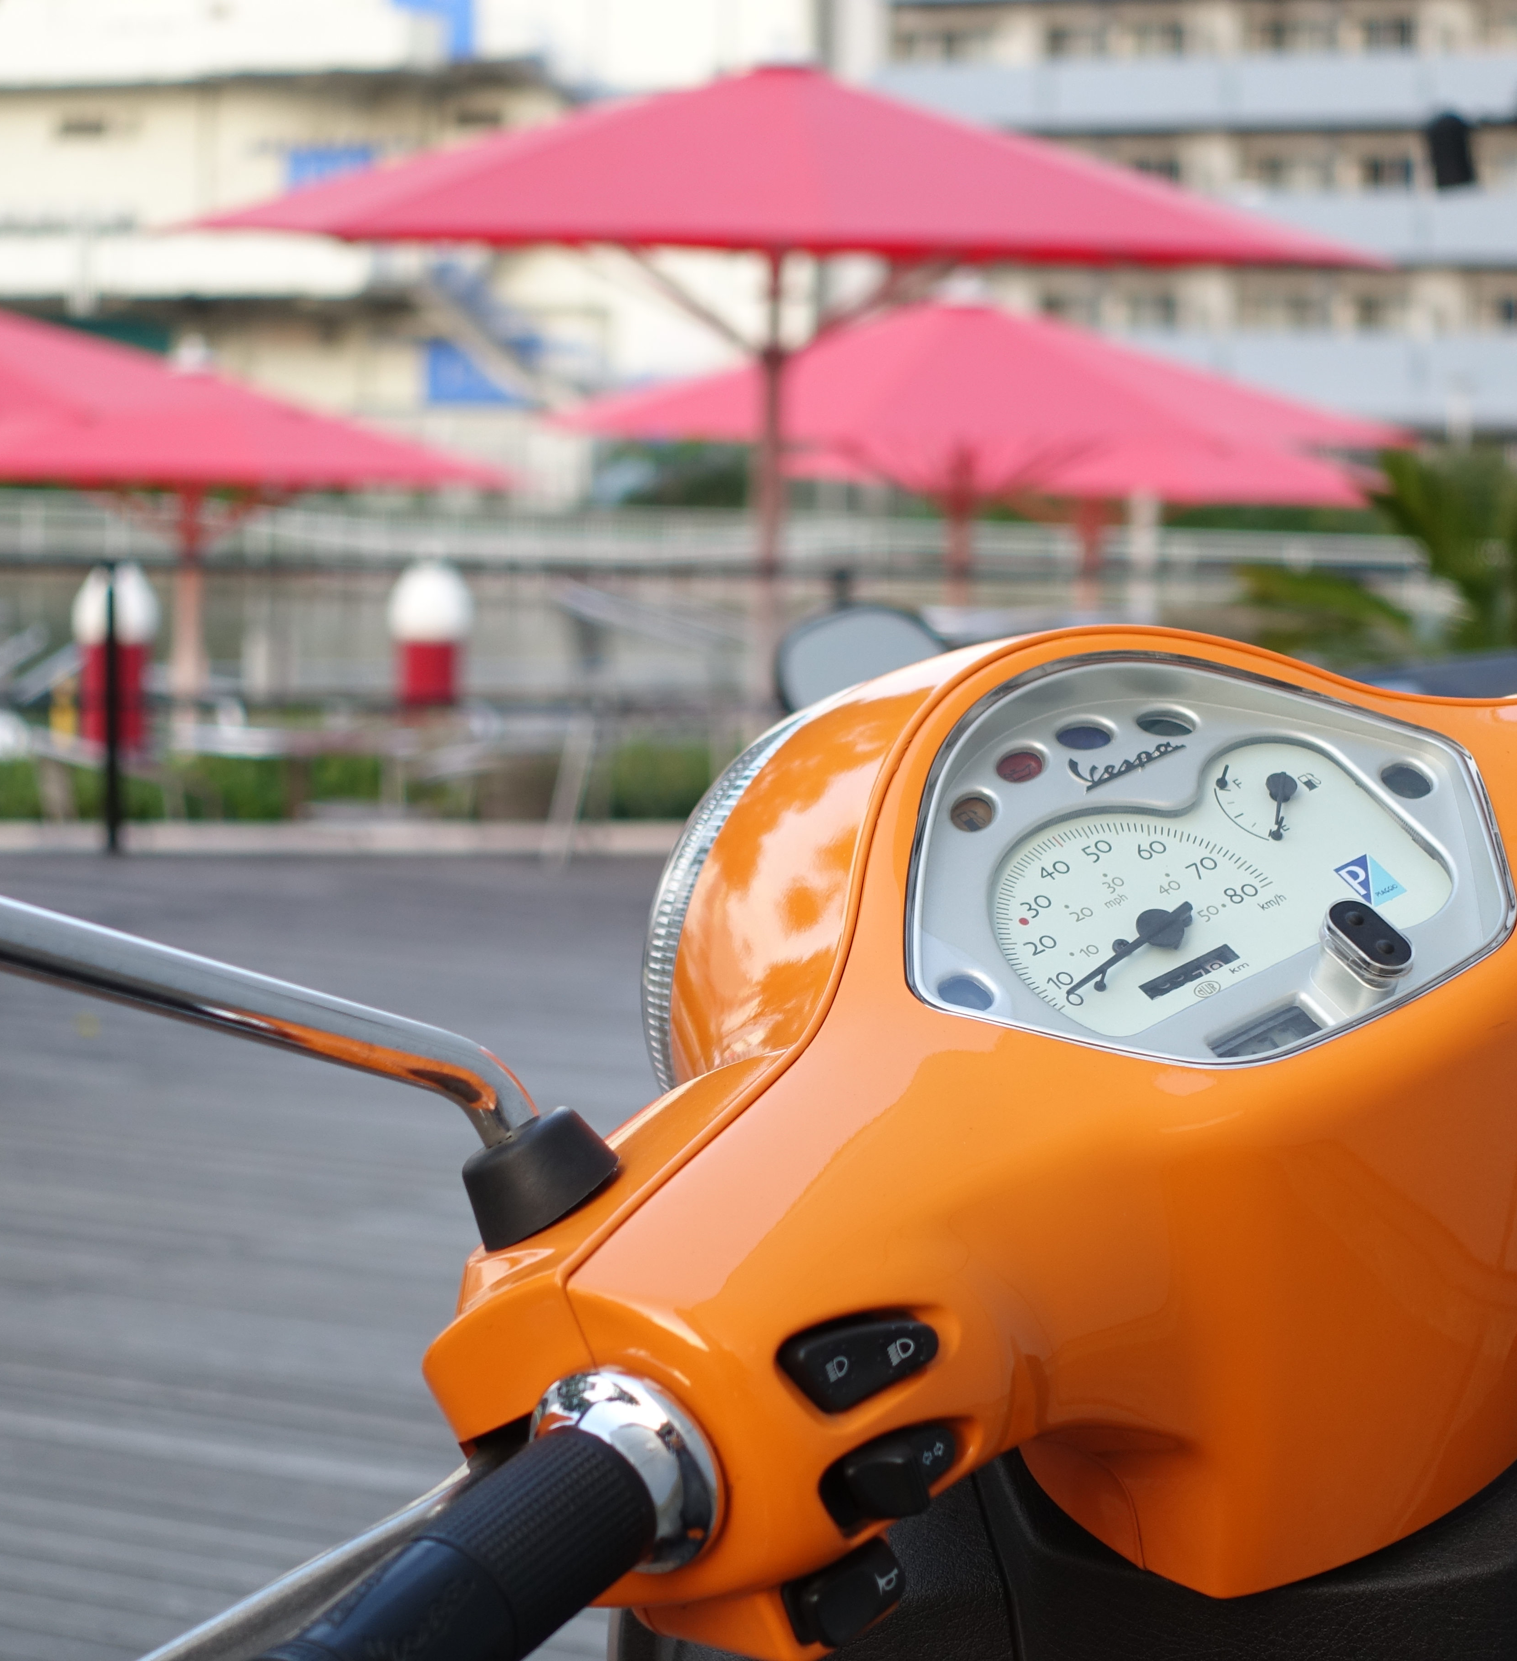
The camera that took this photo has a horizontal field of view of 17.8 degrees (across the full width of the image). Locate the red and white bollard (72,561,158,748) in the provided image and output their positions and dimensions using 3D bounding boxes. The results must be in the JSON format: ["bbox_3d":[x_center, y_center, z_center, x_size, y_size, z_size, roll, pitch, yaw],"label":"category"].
[{"bbox_3d":[-2.596,-0.658,19.538,0.340,0.850,0.340,0,5,-7],"label":"red and white bollard"}]

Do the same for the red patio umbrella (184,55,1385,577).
[{"bbox_3d":[0.076,-1.248,16.574,4.050,2.720,4.050,1,3,0],"label":"red patio umbrella"}]

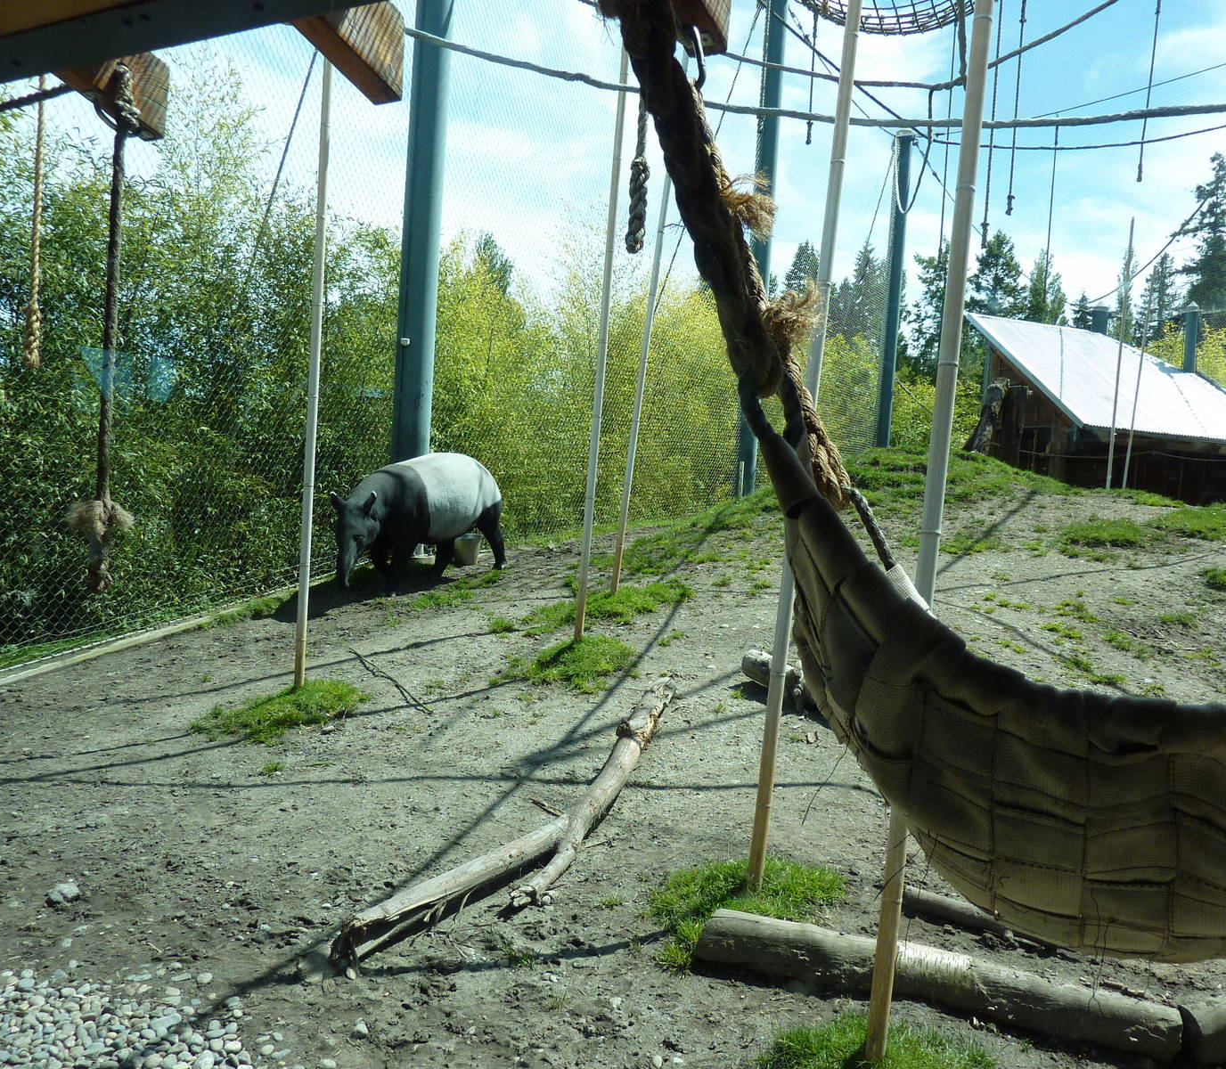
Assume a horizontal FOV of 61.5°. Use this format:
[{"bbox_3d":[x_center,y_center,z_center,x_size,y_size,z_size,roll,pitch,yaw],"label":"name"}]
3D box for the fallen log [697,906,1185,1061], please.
[{"bbox_3d":[0.954,1.358,3.120,1.397,0.165,0.180,6,3,16],"label":"fallen log"}]

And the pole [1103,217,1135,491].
[{"bbox_3d":[6.128,-2.189,12.421,0.050,3.320,0.050,4,3,0],"label":"pole"}]

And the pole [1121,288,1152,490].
[{"bbox_3d":[7.634,-2.211,14.952,0.050,3.133,0.050,8,2,26],"label":"pole"}]

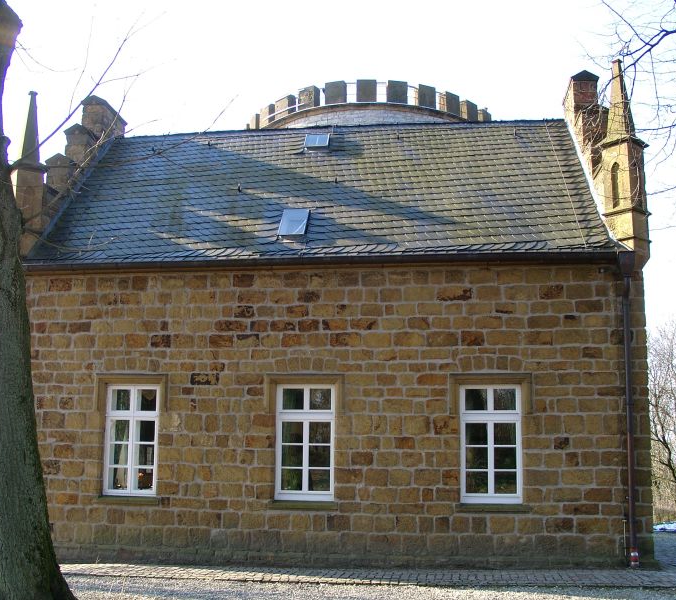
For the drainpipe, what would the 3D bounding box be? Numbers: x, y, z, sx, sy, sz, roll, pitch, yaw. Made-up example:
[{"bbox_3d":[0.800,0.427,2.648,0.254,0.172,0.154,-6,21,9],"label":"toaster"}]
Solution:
[{"bbox_3d":[3.988,1.440,10.708,0.200,4.281,0.200,-1,-6,8],"label":"drainpipe"}]

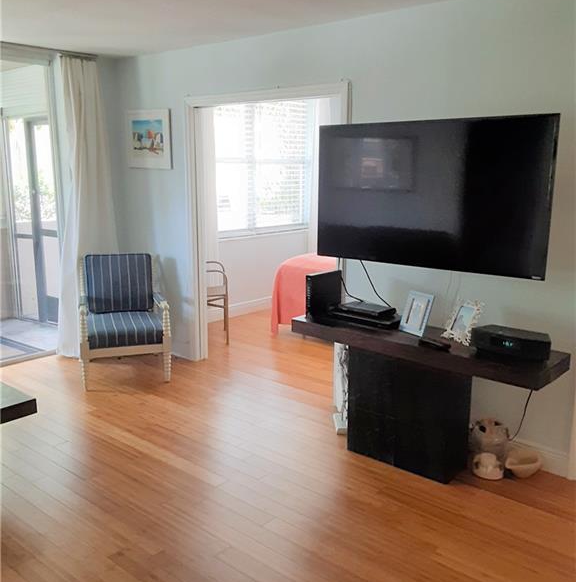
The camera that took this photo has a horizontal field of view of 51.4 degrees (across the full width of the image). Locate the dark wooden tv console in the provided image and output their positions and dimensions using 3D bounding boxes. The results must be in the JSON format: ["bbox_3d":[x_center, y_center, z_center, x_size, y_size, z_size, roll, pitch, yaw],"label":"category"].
[{"bbox_3d":[0.694,0.590,3.321,1.443,0.713,0.393,10,15,39],"label":"dark wooden tv console"}]

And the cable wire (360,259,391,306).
[{"bbox_3d":[0.536,-0.048,3.604,0.225,0.265,0.050,10,15,39],"label":"cable wire"}]

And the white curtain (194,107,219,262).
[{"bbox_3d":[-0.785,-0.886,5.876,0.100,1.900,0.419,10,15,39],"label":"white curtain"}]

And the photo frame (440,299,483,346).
[{"bbox_3d":[0.931,0.162,3.170,0.035,0.221,0.185,22,-2,-35],"label":"photo frame"}]

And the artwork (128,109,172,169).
[{"bbox_3d":[-1.137,-1.250,4.956,0.553,0.472,0.030,10,15,39],"label":"artwork"}]

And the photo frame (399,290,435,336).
[{"bbox_3d":[0.711,0.126,3.279,0.030,0.233,0.168,16,0,-37],"label":"photo frame"}]

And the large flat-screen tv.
[{"bbox_3d":[0.758,-0.539,3.373,1.429,0.807,0.060,10,15,39],"label":"large flat-screen tv"}]

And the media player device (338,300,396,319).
[{"bbox_3d":[0.464,0.118,3.528,0.260,0.038,0.172,10,15,39],"label":"media player device"}]

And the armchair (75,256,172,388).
[{"bbox_3d":[-1.286,0.208,4.645,0.650,0.900,0.710,-3,12,-17],"label":"armchair"}]

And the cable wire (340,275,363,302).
[{"bbox_3d":[0.399,-0.015,3.719,0.175,0.148,0.040,10,15,39],"label":"cable wire"}]

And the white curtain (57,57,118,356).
[{"bbox_3d":[-1.677,-0.650,4.983,0.220,2.423,0.644,10,15,39],"label":"white curtain"}]

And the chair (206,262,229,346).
[{"bbox_3d":[-0.831,0.073,5.595,0.540,0.780,0.530,-2,12,-9],"label":"chair"}]

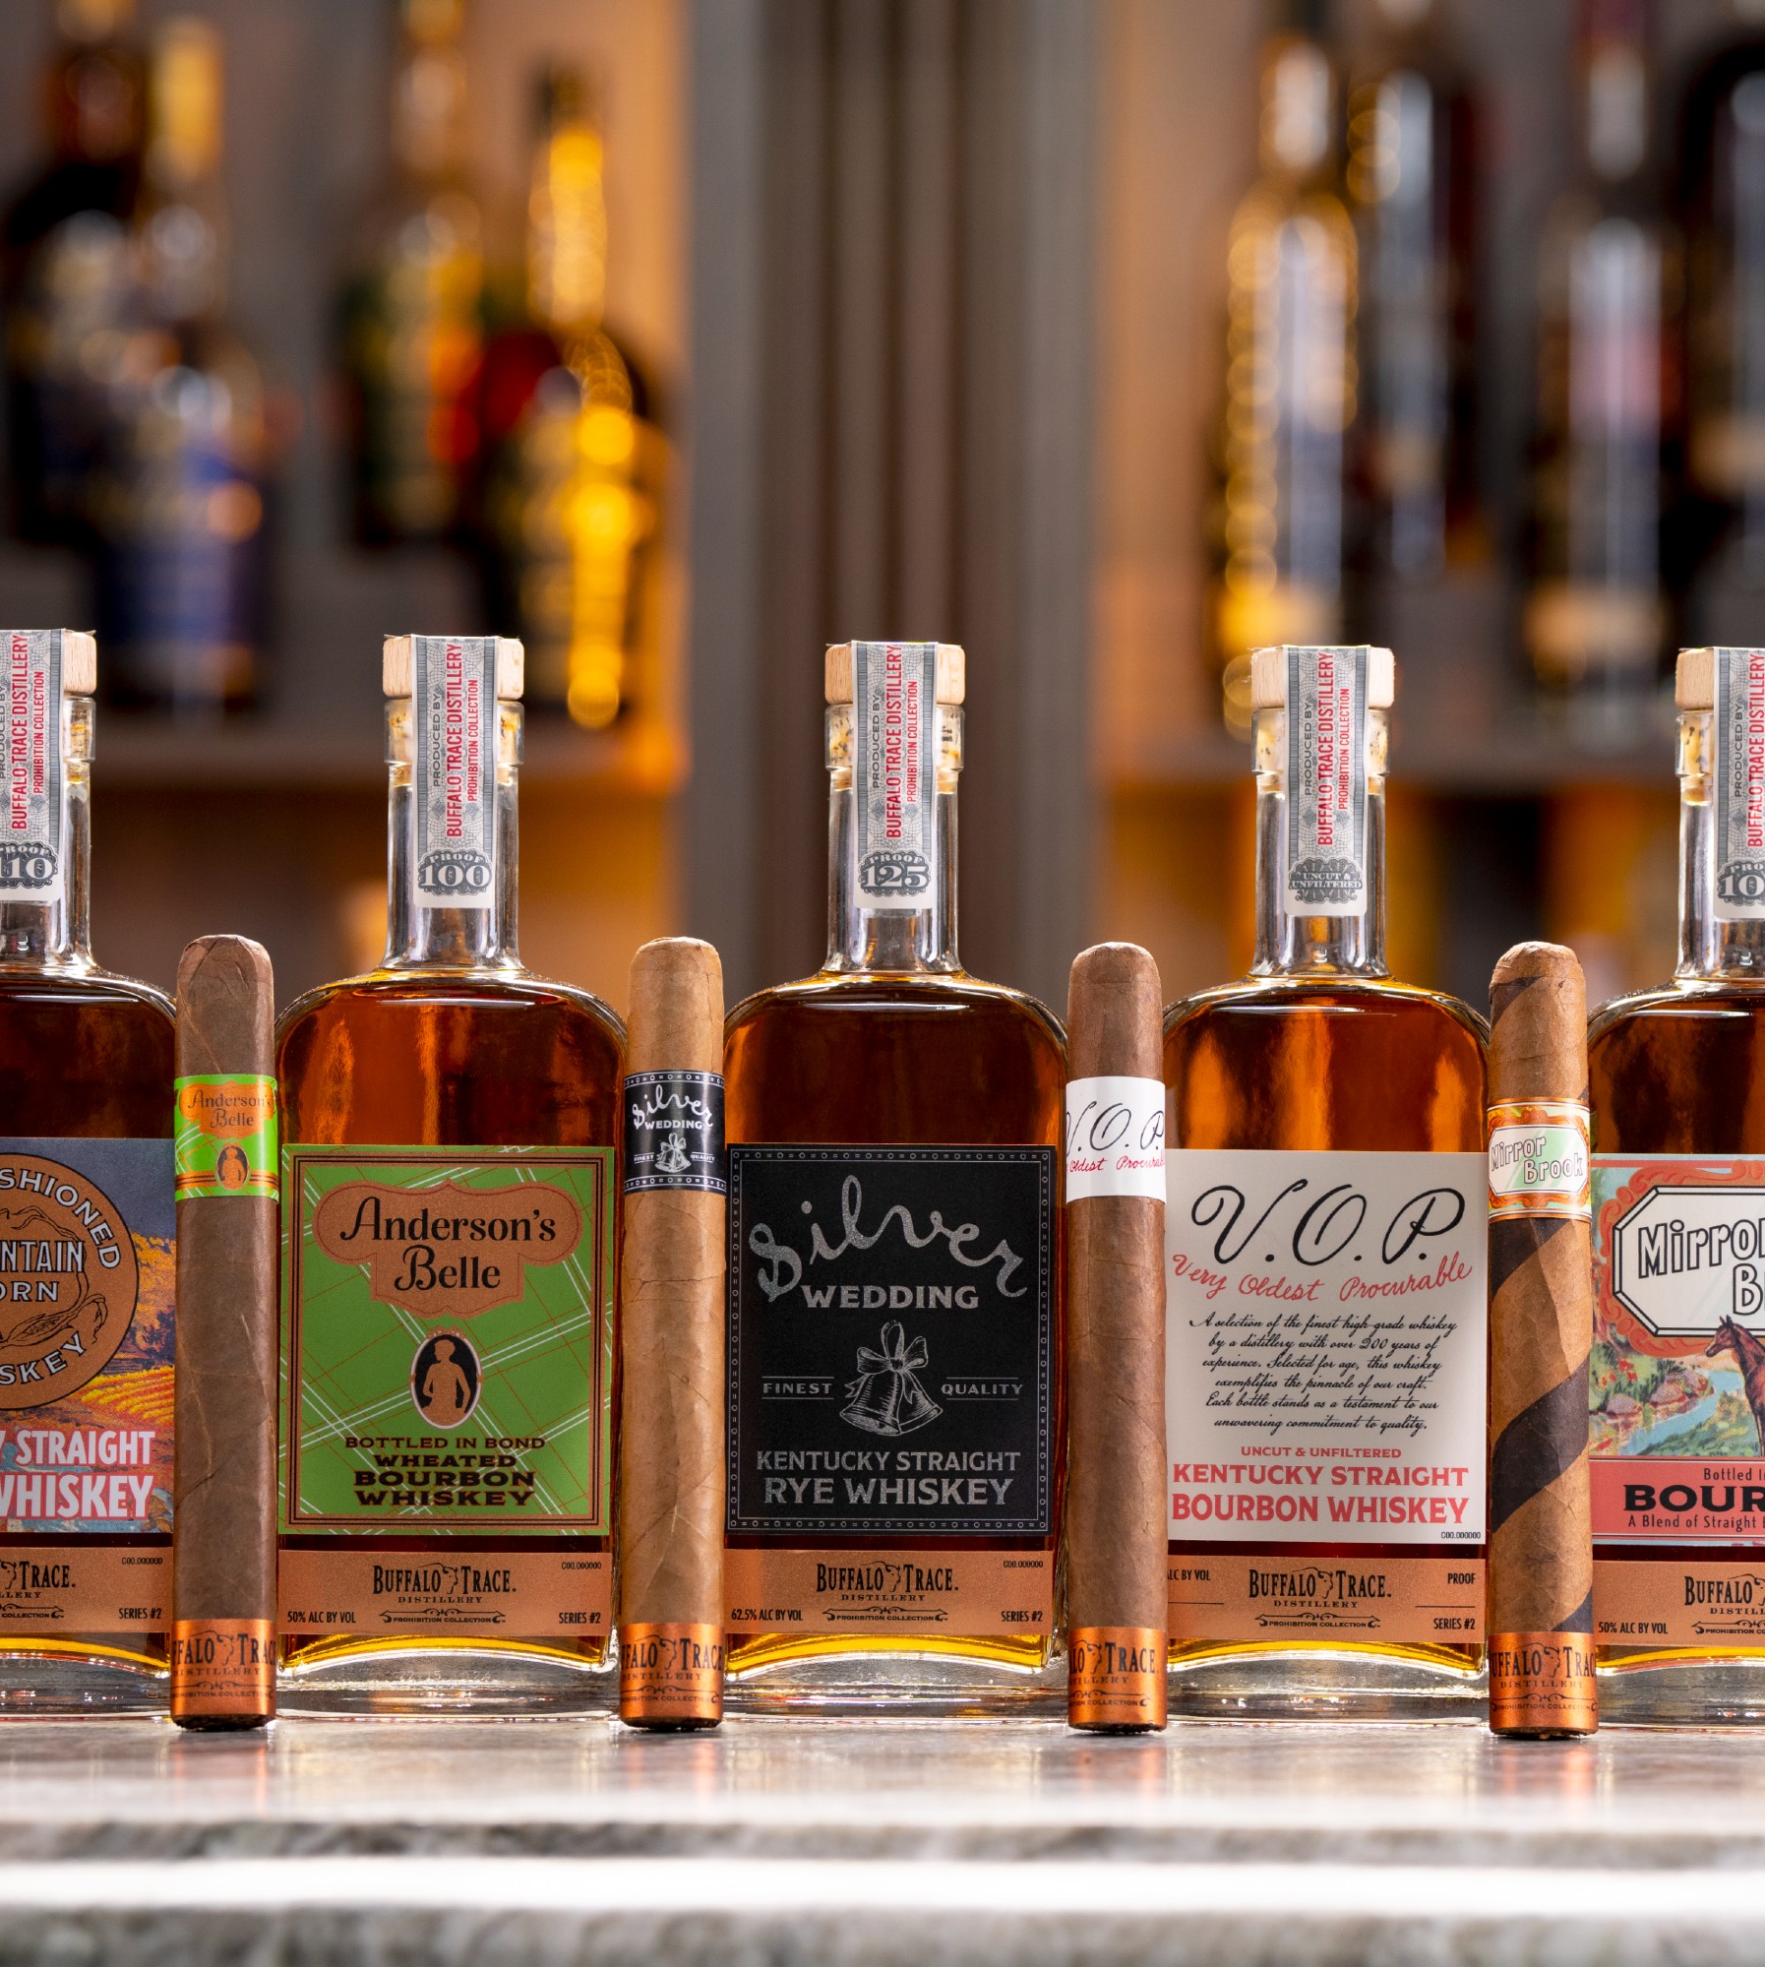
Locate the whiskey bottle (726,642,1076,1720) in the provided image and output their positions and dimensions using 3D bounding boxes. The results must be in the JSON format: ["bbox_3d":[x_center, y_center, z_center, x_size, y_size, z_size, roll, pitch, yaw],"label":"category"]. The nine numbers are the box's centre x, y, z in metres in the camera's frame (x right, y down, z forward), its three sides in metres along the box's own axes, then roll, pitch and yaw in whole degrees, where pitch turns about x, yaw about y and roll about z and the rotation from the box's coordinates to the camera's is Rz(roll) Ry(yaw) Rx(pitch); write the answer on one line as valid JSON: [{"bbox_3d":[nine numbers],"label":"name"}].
[{"bbox_3d":[0.002,0.039,1.581,0.074,0.212,0.052,0,0,-2],"label":"whiskey bottle"}]

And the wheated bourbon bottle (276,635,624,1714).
[{"bbox_3d":[-0.086,0.037,1.578,0.074,0.212,0.052,0,0,-2],"label":"wheated bourbon bottle"}]

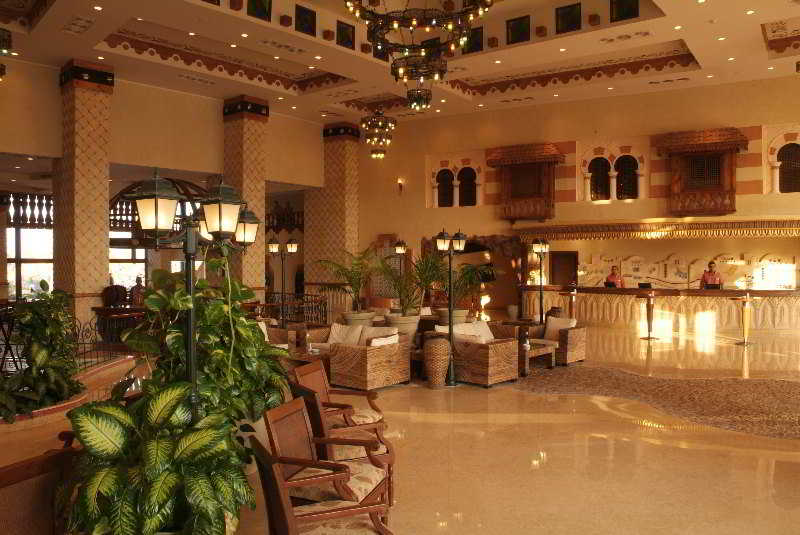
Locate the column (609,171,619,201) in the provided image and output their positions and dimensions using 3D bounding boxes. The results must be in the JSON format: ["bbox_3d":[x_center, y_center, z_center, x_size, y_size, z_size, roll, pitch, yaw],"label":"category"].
[{"bbox_3d":[5.813,-2.233,16.350,0.250,0.820,0.250,0,1,29],"label":"column"}]

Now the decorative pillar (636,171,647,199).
[{"bbox_3d":[6.435,-2.211,16.000,0.250,0.780,0.250,0,1,29],"label":"decorative pillar"}]

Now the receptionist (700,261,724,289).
[{"bbox_3d":[7.910,0.709,15.200,0.500,1.720,0.320,0,1,27],"label":"receptionist"}]

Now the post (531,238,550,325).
[{"bbox_3d":[2.803,0.584,11.895,0.292,2.321,0.585,0,1,31],"label":"post"}]

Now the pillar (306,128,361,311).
[{"bbox_3d":[-2.104,-1.340,18.720,1.657,6.143,0.663,1,1,42],"label":"pillar"}]

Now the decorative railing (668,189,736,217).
[{"bbox_3d":[7.023,-1.509,13.943,1.414,0.663,0.341,0,1,26],"label":"decorative railing"}]

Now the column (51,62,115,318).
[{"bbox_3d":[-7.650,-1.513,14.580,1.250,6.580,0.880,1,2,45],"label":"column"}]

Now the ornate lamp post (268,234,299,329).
[{"bbox_3d":[-2.342,0.559,12.041,0.624,2.359,0.273,0,1,-30],"label":"ornate lamp post"}]

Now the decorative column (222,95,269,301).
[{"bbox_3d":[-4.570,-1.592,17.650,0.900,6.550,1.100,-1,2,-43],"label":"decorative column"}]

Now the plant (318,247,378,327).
[{"bbox_3d":[-0.739,0.611,10.200,1.100,1.850,1.100,0,1,0],"label":"plant"}]

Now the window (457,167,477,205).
[{"bbox_3d":[2.139,-2.576,19.142,0.660,1.250,0.150,1,1,27],"label":"window"}]

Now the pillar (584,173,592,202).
[{"bbox_3d":[5.459,-2.317,17.392,0.250,0.820,0.230,1,1,27],"label":"pillar"}]

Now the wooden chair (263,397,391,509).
[{"bbox_3d":[-0.513,1.472,4.240,0.720,0.940,0.610,1,1,23],"label":"wooden chair"}]

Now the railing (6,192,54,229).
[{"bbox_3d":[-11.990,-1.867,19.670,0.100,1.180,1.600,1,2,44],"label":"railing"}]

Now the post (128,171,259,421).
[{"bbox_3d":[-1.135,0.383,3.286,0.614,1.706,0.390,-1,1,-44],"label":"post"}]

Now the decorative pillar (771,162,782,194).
[{"bbox_3d":[9.568,-2.288,15.268,0.260,0.810,0.240,1,1,27],"label":"decorative pillar"}]

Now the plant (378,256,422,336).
[{"bbox_3d":[0.039,0.704,9.400,0.870,1.750,0.870,0,1,0],"label":"plant"}]

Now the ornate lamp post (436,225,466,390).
[{"bbox_3d":[0.694,0.543,8.250,0.220,2.150,0.540,1,1,35],"label":"ornate lamp post"}]

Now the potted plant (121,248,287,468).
[{"bbox_3d":[-1.289,0.786,4.000,0.980,1.700,0.920,0,1,-17],"label":"potted plant"}]

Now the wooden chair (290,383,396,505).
[{"bbox_3d":[-0.493,1.456,5.000,0.680,0.940,0.610,-1,1,-29],"label":"wooden chair"}]

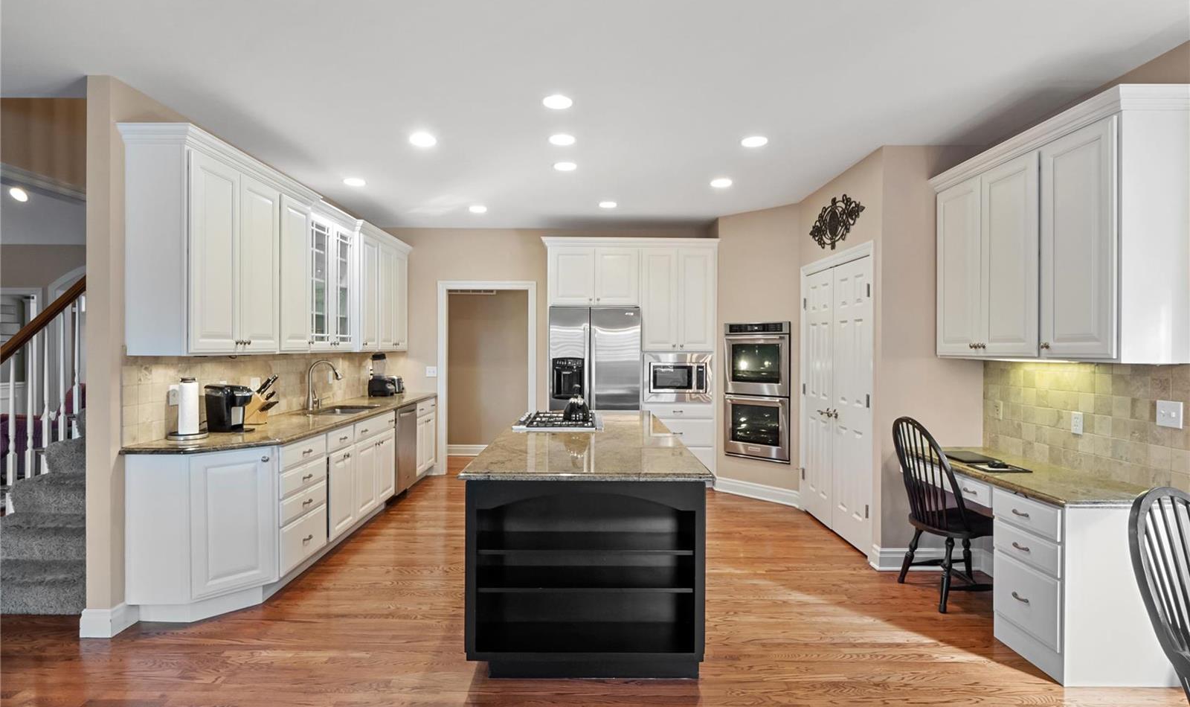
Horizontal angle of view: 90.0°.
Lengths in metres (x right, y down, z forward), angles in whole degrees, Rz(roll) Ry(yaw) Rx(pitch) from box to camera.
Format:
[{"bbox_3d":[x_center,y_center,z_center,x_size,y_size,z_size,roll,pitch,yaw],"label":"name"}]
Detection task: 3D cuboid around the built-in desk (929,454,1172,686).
[{"bbox_3d":[2.203,0.992,3.127,0.570,0.785,1.340,0,0,-1],"label":"built-in desk"}]

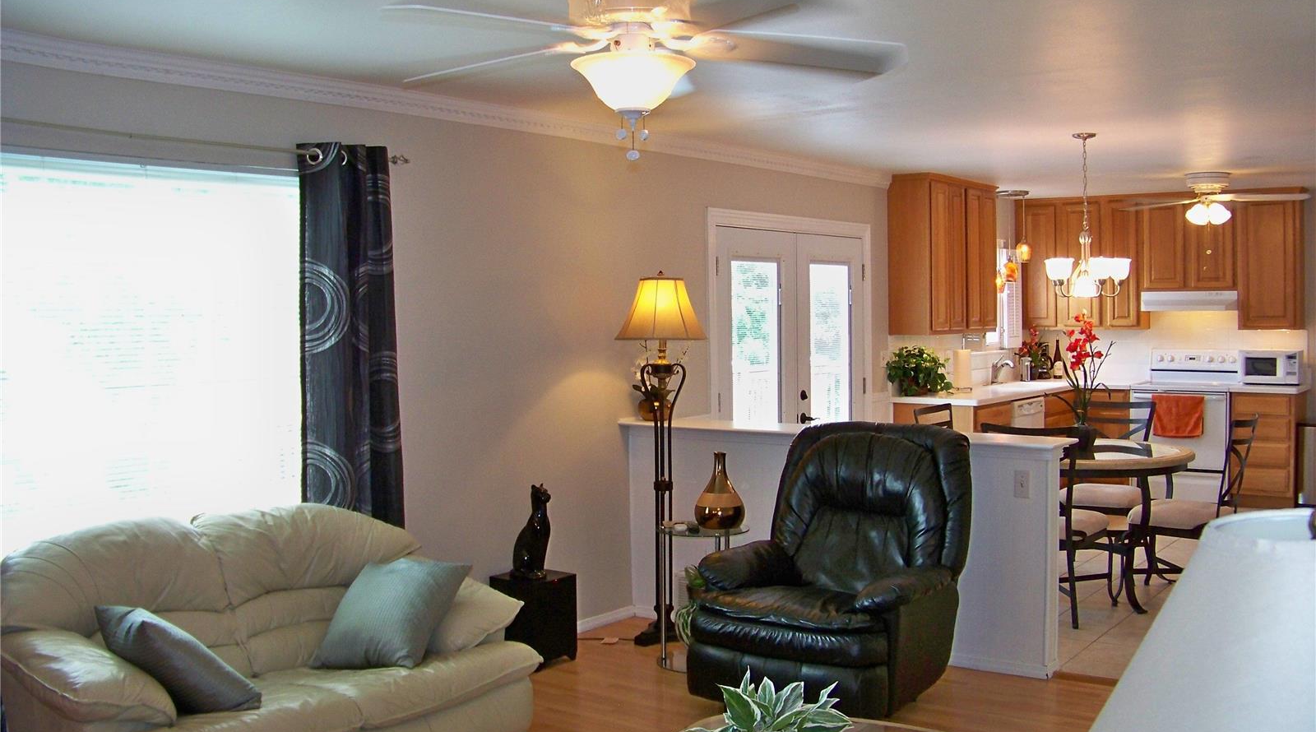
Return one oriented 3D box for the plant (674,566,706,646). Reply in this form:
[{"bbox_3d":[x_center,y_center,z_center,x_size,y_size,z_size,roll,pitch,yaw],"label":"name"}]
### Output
[{"bbox_3d":[0.201,1.008,5.270,0.250,0.340,0.250,1,3,38],"label":"plant"}]

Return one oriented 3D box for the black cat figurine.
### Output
[{"bbox_3d":[-0.550,0.704,5.403,0.160,0.405,0.110,1,3,33],"label":"black cat figurine"}]

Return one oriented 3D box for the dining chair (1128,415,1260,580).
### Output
[{"bbox_3d":[2.655,0.711,6.266,0.580,0.950,0.490,1,3,38],"label":"dining chair"}]

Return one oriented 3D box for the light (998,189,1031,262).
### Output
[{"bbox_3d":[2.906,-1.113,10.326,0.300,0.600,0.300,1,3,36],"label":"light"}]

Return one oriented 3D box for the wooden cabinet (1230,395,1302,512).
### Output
[{"bbox_3d":[4.545,0.593,9.306,0.470,0.890,0.600,1,3,38],"label":"wooden cabinet"}]

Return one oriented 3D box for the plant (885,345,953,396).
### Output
[{"bbox_3d":[1.922,0.050,9.037,0.440,0.360,0.420,1,4,35],"label":"plant"}]

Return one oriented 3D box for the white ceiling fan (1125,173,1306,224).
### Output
[{"bbox_3d":[3.968,-1.180,8.920,1.240,0.370,1.270,0,3,24],"label":"white ceiling fan"}]

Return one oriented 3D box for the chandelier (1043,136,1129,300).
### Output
[{"bbox_3d":[2.189,-0.762,6.418,0.440,0.840,0.440,1,3,38],"label":"chandelier"}]

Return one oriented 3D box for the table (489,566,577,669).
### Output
[{"bbox_3d":[-0.544,1.112,5.549,0.280,0.395,0.270,1,3,33],"label":"table"}]

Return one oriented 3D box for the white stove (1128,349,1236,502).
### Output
[{"bbox_3d":[4.083,0.448,9.736,0.750,1.170,0.670,1,4,35],"label":"white stove"}]

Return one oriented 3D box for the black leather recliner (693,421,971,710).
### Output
[{"bbox_3d":[0.720,0.792,5.067,0.870,1.050,0.910,1,3,31],"label":"black leather recliner"}]

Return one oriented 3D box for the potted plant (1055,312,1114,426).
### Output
[{"bbox_3d":[2.483,0.022,7.291,0.340,0.678,0.300,1,3,36],"label":"potted plant"}]

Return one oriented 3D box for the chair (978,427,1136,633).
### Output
[{"bbox_3d":[1.914,0.735,6.093,0.490,0.955,0.600,1,3,38],"label":"chair"}]

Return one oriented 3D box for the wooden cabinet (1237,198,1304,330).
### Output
[{"bbox_3d":[4.950,-0.830,10.127,0.430,1.070,0.320,1,3,36],"label":"wooden cabinet"}]

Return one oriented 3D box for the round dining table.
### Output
[{"bbox_3d":[2.319,0.820,6.629,1.040,0.770,1.040,-1,3,0],"label":"round dining table"}]

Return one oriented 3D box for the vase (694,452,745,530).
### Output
[{"bbox_3d":[0.283,0.578,5.849,0.235,0.357,0.235,-1,3,3],"label":"vase"}]

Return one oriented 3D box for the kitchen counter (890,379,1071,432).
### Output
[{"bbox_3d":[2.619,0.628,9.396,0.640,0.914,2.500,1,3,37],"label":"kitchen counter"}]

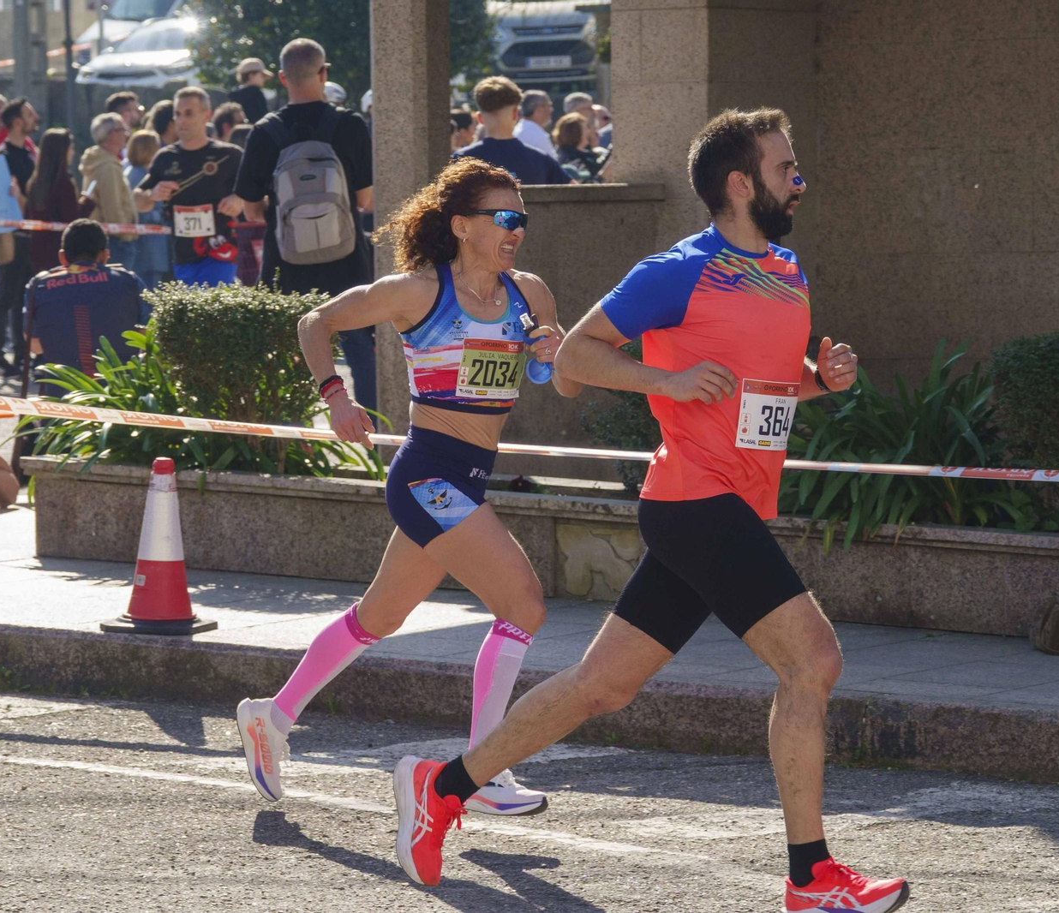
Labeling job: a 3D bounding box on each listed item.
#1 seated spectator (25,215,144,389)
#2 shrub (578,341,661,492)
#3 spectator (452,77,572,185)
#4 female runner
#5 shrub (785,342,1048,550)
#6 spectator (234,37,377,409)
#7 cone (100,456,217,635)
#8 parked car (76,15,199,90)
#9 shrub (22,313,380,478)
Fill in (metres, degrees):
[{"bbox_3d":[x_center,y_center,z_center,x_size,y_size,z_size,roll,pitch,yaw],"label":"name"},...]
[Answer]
[{"bbox_3d":[-1.844,-0.379,24.200,0.550,1.260,0.850,0,4,13],"label":"seated spectator"},{"bbox_3d":[0.369,-0.151,18.200,0.440,0.550,0.430,2,5,43],"label":"shrub"},{"bbox_3d":[-0.096,-0.662,22.500,0.500,1.680,0.330,-1,4,3],"label":"spectator"},{"bbox_3d":[-0.309,0.067,13.700,0.840,1.570,0.560,2,5,42],"label":"female runner"},{"bbox_3d":[1.115,-0.032,16.750,0.860,0.610,0.660,2,5,43],"label":"shrub"},{"bbox_3d":[-0.831,-0.668,21.200,0.540,1.790,0.420,-1,4,-5],"label":"spectator"},{"bbox_3d":[-1.086,0.258,16.700,0.285,0.505,0.285,0,4,15],"label":"cone"},{"bbox_3d":[-4.728,-5.470,80.000,1.790,1.470,4.200,1,4,22],"label":"parked car"},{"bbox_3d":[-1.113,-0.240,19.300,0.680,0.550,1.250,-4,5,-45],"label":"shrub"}]

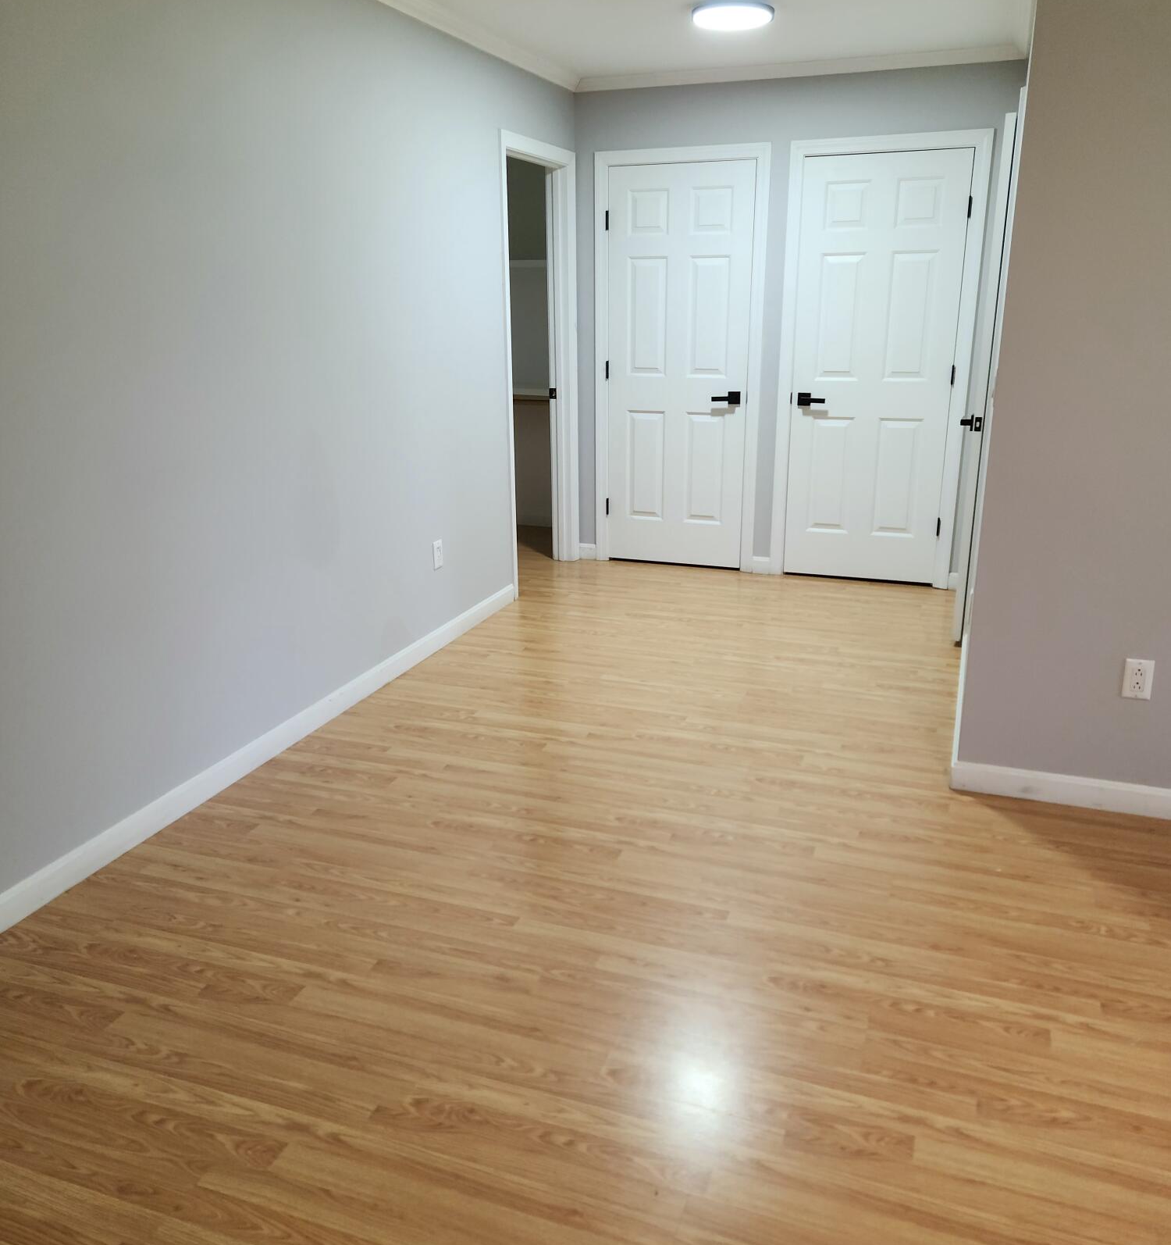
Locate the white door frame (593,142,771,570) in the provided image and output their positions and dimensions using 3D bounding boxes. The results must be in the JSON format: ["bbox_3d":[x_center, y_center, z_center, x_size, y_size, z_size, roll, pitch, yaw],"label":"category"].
[{"bbox_3d":[0.493,-1.334,5.453,0.895,2.118,0.120,6,19,20],"label":"white door frame"}]

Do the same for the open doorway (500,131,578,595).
[{"bbox_3d":[-0.252,-1.251,5.210,0.135,2.118,0.860,6,19,20],"label":"open doorway"}]

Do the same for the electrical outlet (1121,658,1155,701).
[{"bbox_3d":[1.534,0.160,2.874,0.071,0.115,0.009,6,19,20],"label":"electrical outlet"}]

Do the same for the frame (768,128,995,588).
[{"bbox_3d":[1.420,-1.235,5.117,0.898,2.118,0.120,6,19,20],"label":"frame"}]

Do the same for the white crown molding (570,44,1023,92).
[{"bbox_3d":[0.923,-2.560,4.802,2.100,0.056,0.058,6,19,20],"label":"white crown molding"}]

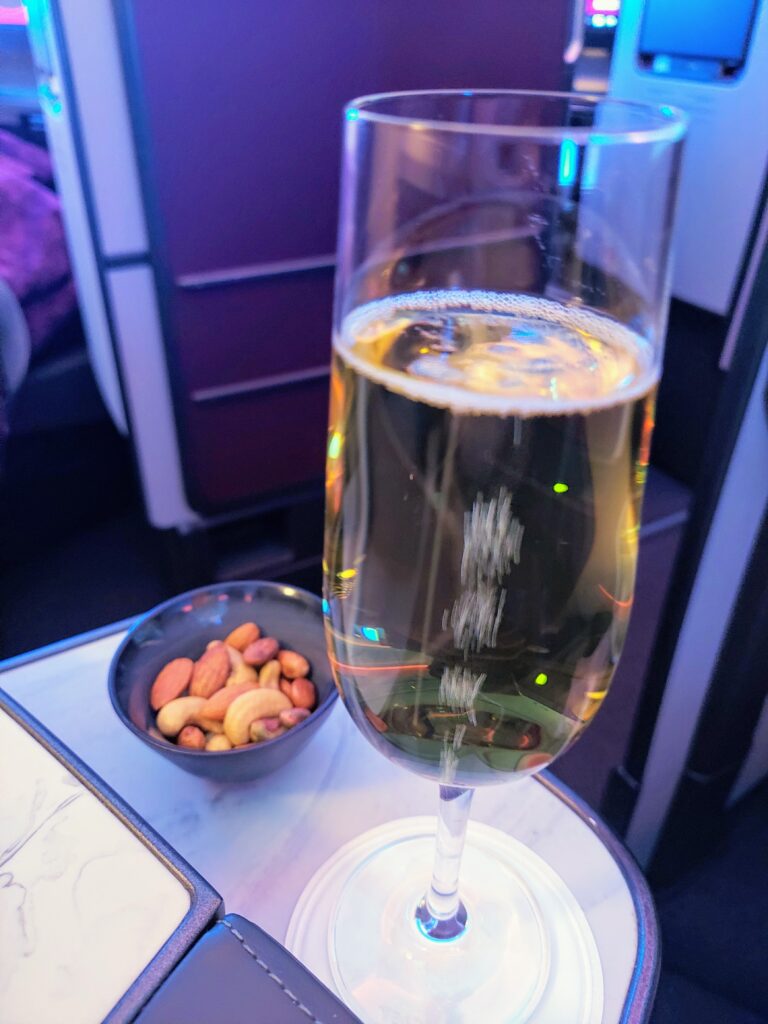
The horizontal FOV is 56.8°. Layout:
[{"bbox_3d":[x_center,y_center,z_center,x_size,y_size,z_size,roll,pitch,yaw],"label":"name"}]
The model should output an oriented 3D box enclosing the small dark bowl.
[{"bbox_3d":[-0.054,0.069,0.265,0.084,0.043,0.084,0,34,0],"label":"small dark bowl"}]

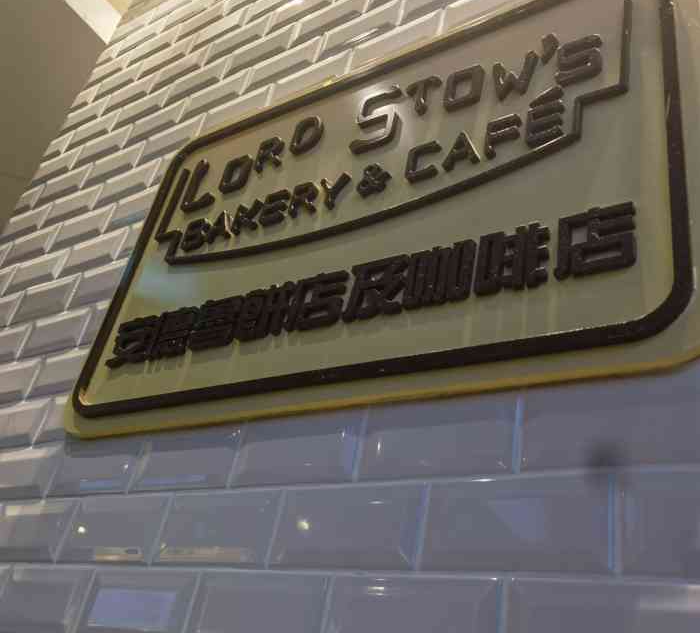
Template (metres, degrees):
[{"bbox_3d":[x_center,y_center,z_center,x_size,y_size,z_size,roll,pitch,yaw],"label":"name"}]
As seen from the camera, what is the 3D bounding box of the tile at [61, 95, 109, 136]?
[{"bbox_3d":[-0.590,-0.446,1.612,0.150,0.075,0.010,-11,-39,33],"label":"tile"}]

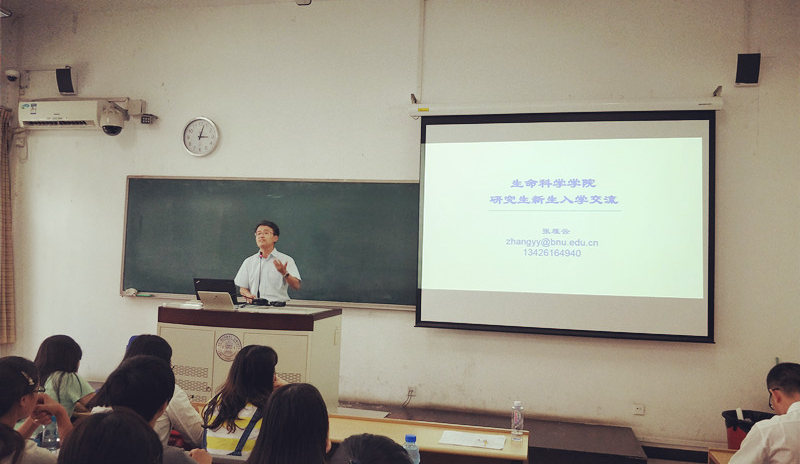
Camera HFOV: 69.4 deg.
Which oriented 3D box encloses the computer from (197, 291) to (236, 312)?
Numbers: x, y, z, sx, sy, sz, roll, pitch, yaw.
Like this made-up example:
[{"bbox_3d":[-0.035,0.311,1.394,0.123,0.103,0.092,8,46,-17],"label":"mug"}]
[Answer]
[{"bbox_3d":[-1.310,0.500,4.235,0.242,0.151,0.192,1,-2,12],"label":"computer"}]

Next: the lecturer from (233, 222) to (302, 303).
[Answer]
[{"bbox_3d":[-1.194,0.740,5.130,0.586,1.692,0.424,2,-2,0],"label":"lecturer"}]

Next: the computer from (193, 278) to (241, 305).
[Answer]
[{"bbox_3d":[-1.424,0.483,4.670,0.346,0.205,0.315,1,-3,13],"label":"computer"}]

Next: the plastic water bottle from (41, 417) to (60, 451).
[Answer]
[{"bbox_3d":[-1.436,0.875,2.384,0.069,0.225,0.069,1,-2,12],"label":"plastic water bottle"}]

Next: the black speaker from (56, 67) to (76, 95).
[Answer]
[{"bbox_3d":[-3.517,-1.590,6.103,0.182,0.273,0.162,2,6,6],"label":"black speaker"}]

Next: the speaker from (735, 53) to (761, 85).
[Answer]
[{"bbox_3d":[2.850,-1.333,4.733,0.170,0.258,0.162,1,6,15],"label":"speaker"}]

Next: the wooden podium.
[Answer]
[{"bbox_3d":[-1.148,1.143,4.483,1.202,1.111,0.657,1,-2,12],"label":"wooden podium"}]

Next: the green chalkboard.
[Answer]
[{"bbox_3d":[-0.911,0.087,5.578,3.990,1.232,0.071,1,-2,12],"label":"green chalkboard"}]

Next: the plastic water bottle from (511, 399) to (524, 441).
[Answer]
[{"bbox_3d":[0.640,1.022,3.128,0.065,0.211,0.065,1,-2,12],"label":"plastic water bottle"}]

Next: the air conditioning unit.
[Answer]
[{"bbox_3d":[-3.544,-1.221,6.124,0.959,0.283,0.202,1,-2,12],"label":"air conditioning unit"}]

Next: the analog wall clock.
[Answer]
[{"bbox_3d":[-2.016,-0.965,5.867,0.394,0.394,0.051,1,-2,12],"label":"analog wall clock"}]

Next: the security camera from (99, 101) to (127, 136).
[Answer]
[{"bbox_3d":[-2.878,-1.130,5.803,0.222,0.323,0.273,1,-2,12],"label":"security camera"}]

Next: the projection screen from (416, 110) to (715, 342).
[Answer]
[{"bbox_3d":[1.380,-0.077,5.012,2.464,1.914,0.071,1,-2,12],"label":"projection screen"}]

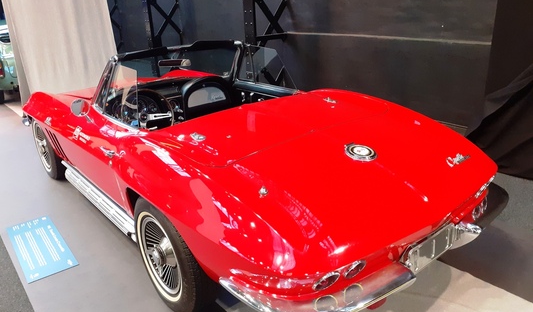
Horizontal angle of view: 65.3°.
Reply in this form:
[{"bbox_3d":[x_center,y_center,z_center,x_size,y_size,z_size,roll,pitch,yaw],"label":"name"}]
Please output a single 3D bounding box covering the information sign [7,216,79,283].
[{"bbox_3d":[-1.584,0.620,2.905,0.296,0.015,0.870,-17,25,-37],"label":"information sign"}]

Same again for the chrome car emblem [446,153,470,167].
[{"bbox_3d":[1.022,0.016,2.197,0.200,0.012,0.070,-10,40,-39],"label":"chrome car emblem"}]

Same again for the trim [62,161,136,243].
[{"bbox_3d":[-1.234,0.299,3.078,0.120,0.170,1.540,-17,25,-37],"label":"trim"}]

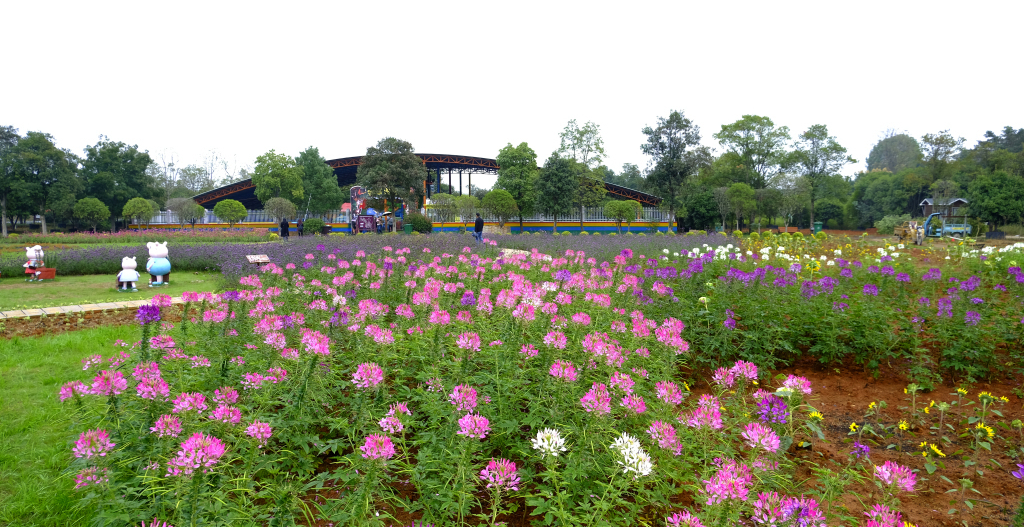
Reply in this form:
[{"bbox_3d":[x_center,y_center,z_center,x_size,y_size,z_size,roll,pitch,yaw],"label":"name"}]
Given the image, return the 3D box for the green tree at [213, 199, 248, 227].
[{"bbox_3d":[-23.274,-3.858,54.000,2.806,2.930,2.806,0,4,0],"label":"green tree"}]

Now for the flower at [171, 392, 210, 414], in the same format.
[{"bbox_3d":[-1.312,0.567,2.670,0.146,0.079,0.140,0,4,0],"label":"flower"}]

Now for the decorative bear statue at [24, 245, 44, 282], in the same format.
[{"bbox_3d":[-11.816,0.006,16.200,0.483,0.904,0.386,-2,5,-30],"label":"decorative bear statue"}]

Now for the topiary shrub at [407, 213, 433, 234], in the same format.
[{"bbox_3d":[-8.102,-3.528,57.000,2.400,1.900,2.300,0,4,0],"label":"topiary shrub"}]

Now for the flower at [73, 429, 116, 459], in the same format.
[{"bbox_3d":[-1.340,0.578,2.100,0.122,0.088,0.120,0,4,0],"label":"flower"}]

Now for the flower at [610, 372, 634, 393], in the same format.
[{"bbox_3d":[0.591,0.642,3.500,0.128,0.100,0.122,0,4,0],"label":"flower"}]

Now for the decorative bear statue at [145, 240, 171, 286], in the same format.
[{"bbox_3d":[-7.920,0.007,14.700,0.550,1.020,0.530,-3,5,-38],"label":"decorative bear statue"}]

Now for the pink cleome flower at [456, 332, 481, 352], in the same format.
[{"bbox_3d":[-0.266,0.483,4.000,0.148,0.118,0.145,0,4,0],"label":"pink cleome flower"}]

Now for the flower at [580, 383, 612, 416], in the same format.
[{"bbox_3d":[0.387,0.624,3.000,0.144,0.148,0.144,0,4,0],"label":"flower"}]

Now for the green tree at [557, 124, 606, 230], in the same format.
[{"bbox_3d":[6.267,-7.800,59.000,4.509,10.190,4.283,0,4,0],"label":"green tree"}]

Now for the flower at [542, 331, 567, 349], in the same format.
[{"bbox_3d":[0.299,0.534,4.600,0.169,0.111,0.169,0,4,0],"label":"flower"}]

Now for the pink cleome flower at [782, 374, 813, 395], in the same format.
[{"bbox_3d":[1.178,0.499,2.700,0.115,0.080,0.112,0,4,0],"label":"pink cleome flower"}]

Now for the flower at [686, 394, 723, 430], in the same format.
[{"bbox_3d":[0.665,0.512,2.250,0.128,0.112,0.125,0,4,0],"label":"flower"}]

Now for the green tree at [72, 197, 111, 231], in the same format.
[{"bbox_3d":[-35.305,-4.014,55.000,3.110,3.152,3.110,0,4,0],"label":"green tree"}]

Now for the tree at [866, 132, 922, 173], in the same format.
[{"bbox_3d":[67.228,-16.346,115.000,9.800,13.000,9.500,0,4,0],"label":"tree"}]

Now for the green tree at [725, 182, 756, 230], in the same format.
[{"bbox_3d":[19.557,-4.707,56.000,2.739,4.451,2.602,0,4,0],"label":"green tree"}]

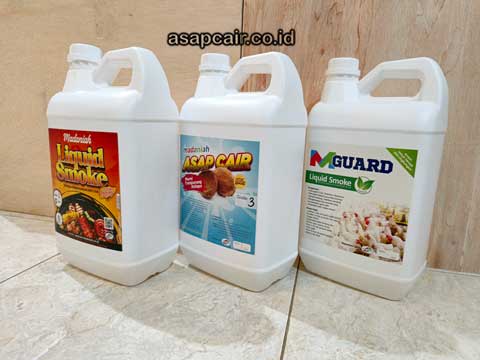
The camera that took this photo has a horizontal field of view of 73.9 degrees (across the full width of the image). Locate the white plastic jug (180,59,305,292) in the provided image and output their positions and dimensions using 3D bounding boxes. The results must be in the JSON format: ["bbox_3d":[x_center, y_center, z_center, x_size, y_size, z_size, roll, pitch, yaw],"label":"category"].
[{"bbox_3d":[0.001,-0.023,0.501,0.181,0.335,0.123,10,13,36],"label":"white plastic jug"}]

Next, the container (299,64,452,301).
[{"bbox_3d":[0.202,-0.014,0.495,0.181,0.335,0.123,10,13,37],"label":"container"}]

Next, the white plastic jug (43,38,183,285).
[{"bbox_3d":[-0.193,-0.030,0.498,0.181,0.335,0.123,8,12,27],"label":"white plastic jug"}]

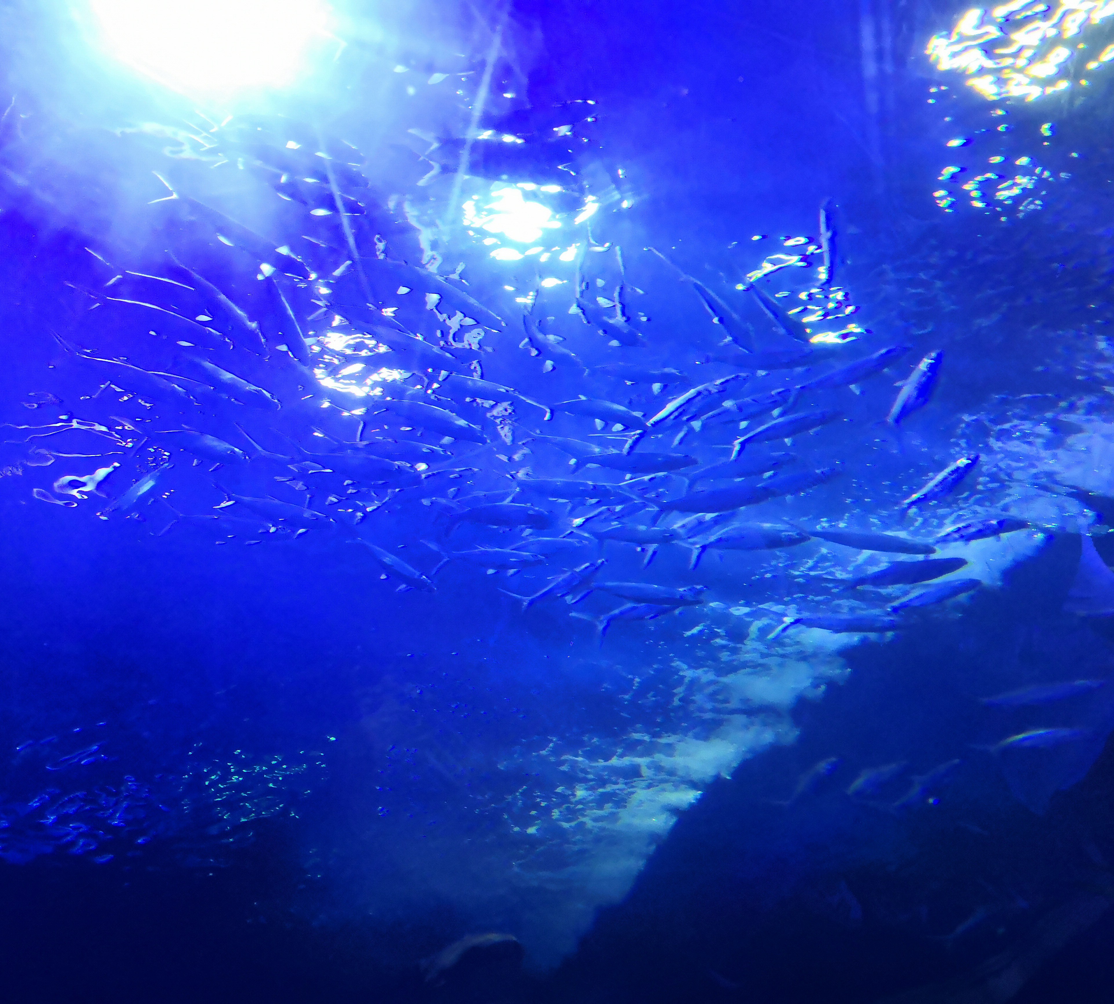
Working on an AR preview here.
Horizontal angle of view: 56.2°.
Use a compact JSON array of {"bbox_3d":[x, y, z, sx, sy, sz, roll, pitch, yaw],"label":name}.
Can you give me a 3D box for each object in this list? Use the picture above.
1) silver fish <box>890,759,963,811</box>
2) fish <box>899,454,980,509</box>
[{"bbox_3d":[1.167,0.892,3.296,0.280,0.062,0.036,-42,-44,19],"label":"silver fish"},{"bbox_3d":[1.163,-0.059,3.175,0.280,0.062,0.036,-38,-43,24],"label":"fish"}]

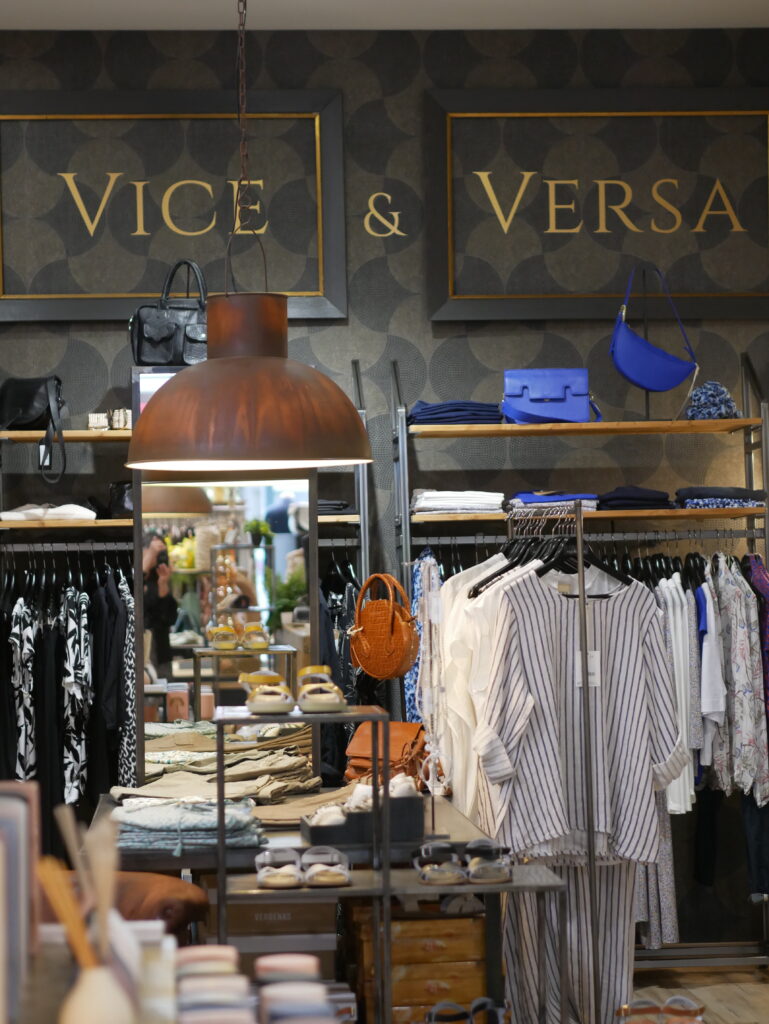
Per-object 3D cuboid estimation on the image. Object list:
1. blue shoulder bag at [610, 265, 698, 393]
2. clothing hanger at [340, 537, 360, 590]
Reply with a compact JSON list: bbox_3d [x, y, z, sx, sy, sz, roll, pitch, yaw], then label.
[{"bbox_3d":[0.880,-0.598,8.680,0.280,0.415,0.090,-1,-1,-5],"label":"blue shoulder bag"},{"bbox_3d":[-0.121,0.168,8.700,0.025,0.200,0.420,-1,-1,-14],"label":"clothing hanger"}]

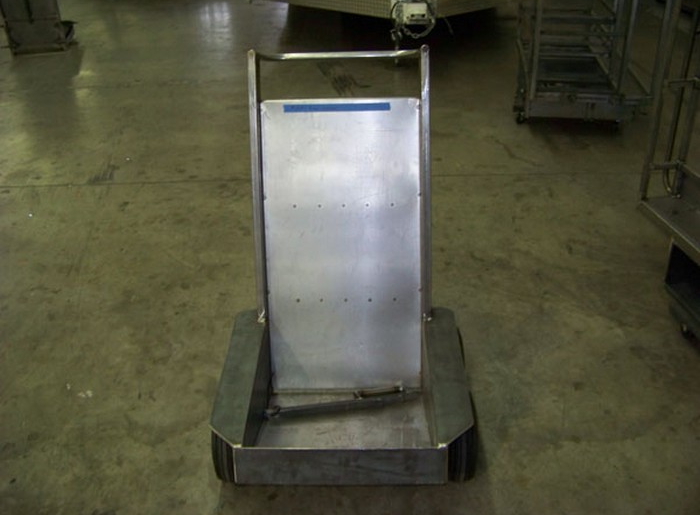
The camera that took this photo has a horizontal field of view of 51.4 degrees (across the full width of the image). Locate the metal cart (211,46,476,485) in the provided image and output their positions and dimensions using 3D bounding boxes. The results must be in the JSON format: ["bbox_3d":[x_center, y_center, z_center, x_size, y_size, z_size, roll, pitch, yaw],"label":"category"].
[{"bbox_3d":[-0.024,0.021,2.039,0.708,1.044,0.756,0,26,2],"label":"metal cart"}]

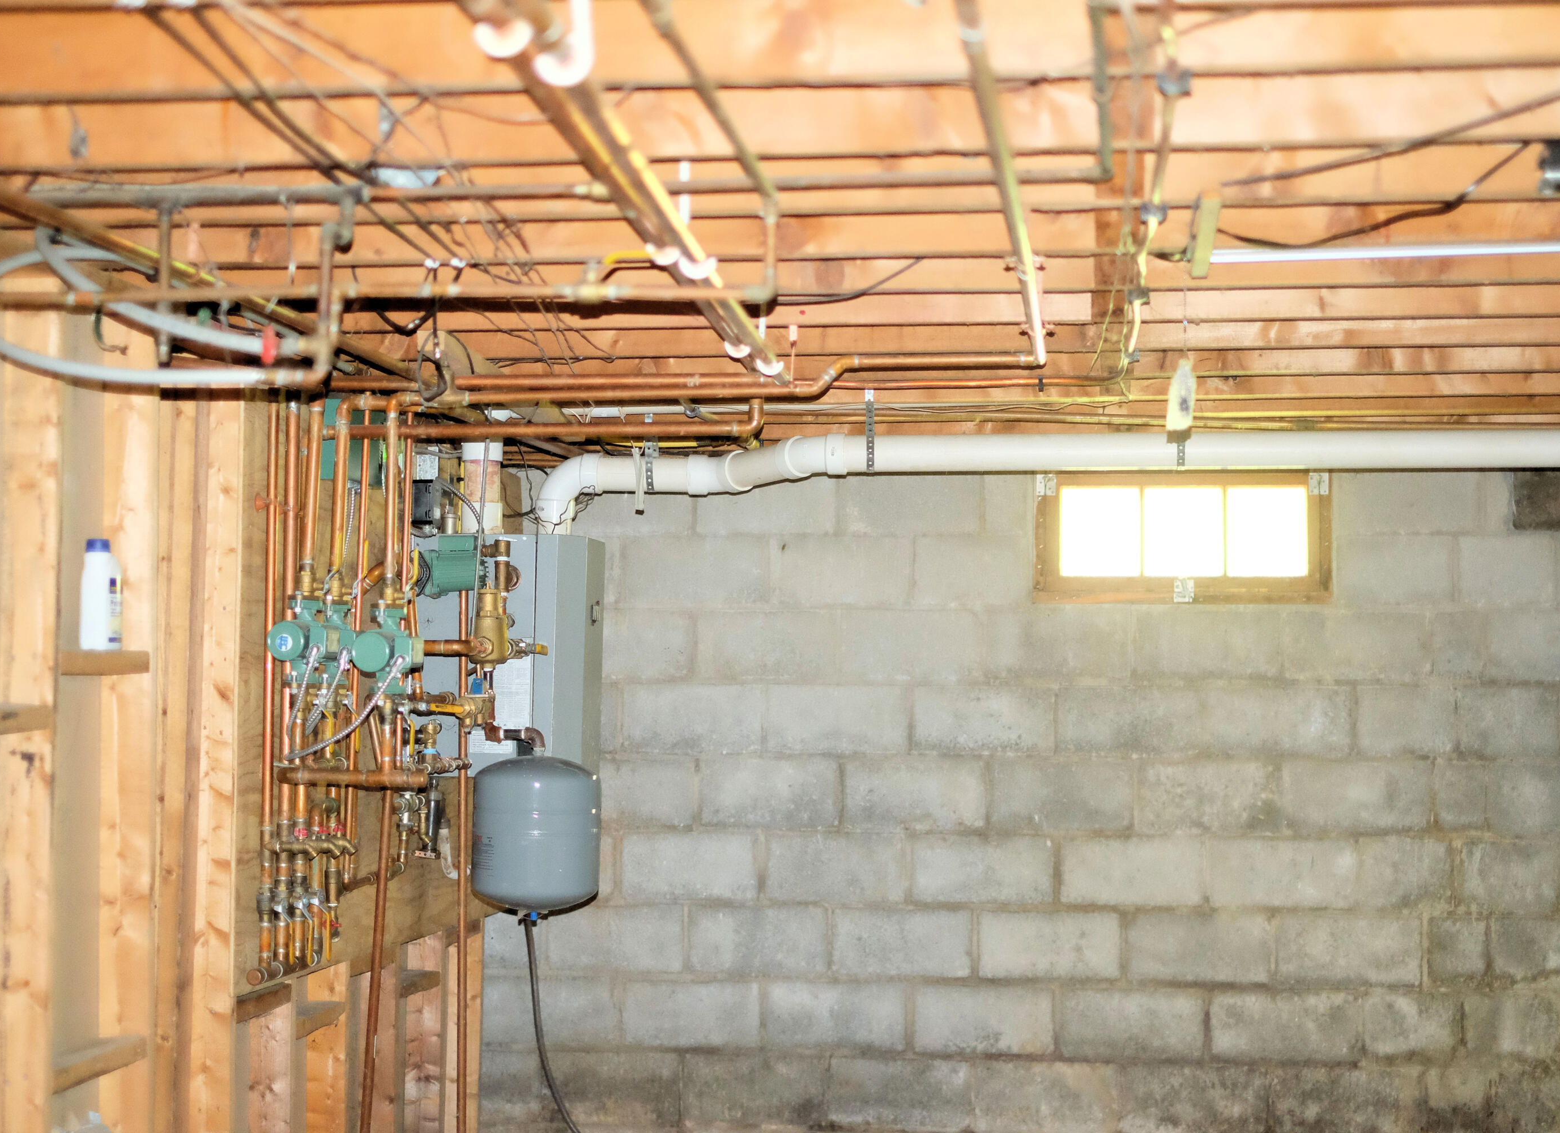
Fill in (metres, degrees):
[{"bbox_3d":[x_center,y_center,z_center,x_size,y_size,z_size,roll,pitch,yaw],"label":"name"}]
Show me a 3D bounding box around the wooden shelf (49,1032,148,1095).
[{"bbox_3d":[-1.160,0.818,4.128,0.089,0.039,0.380,0,-3,7],"label":"wooden shelf"}]

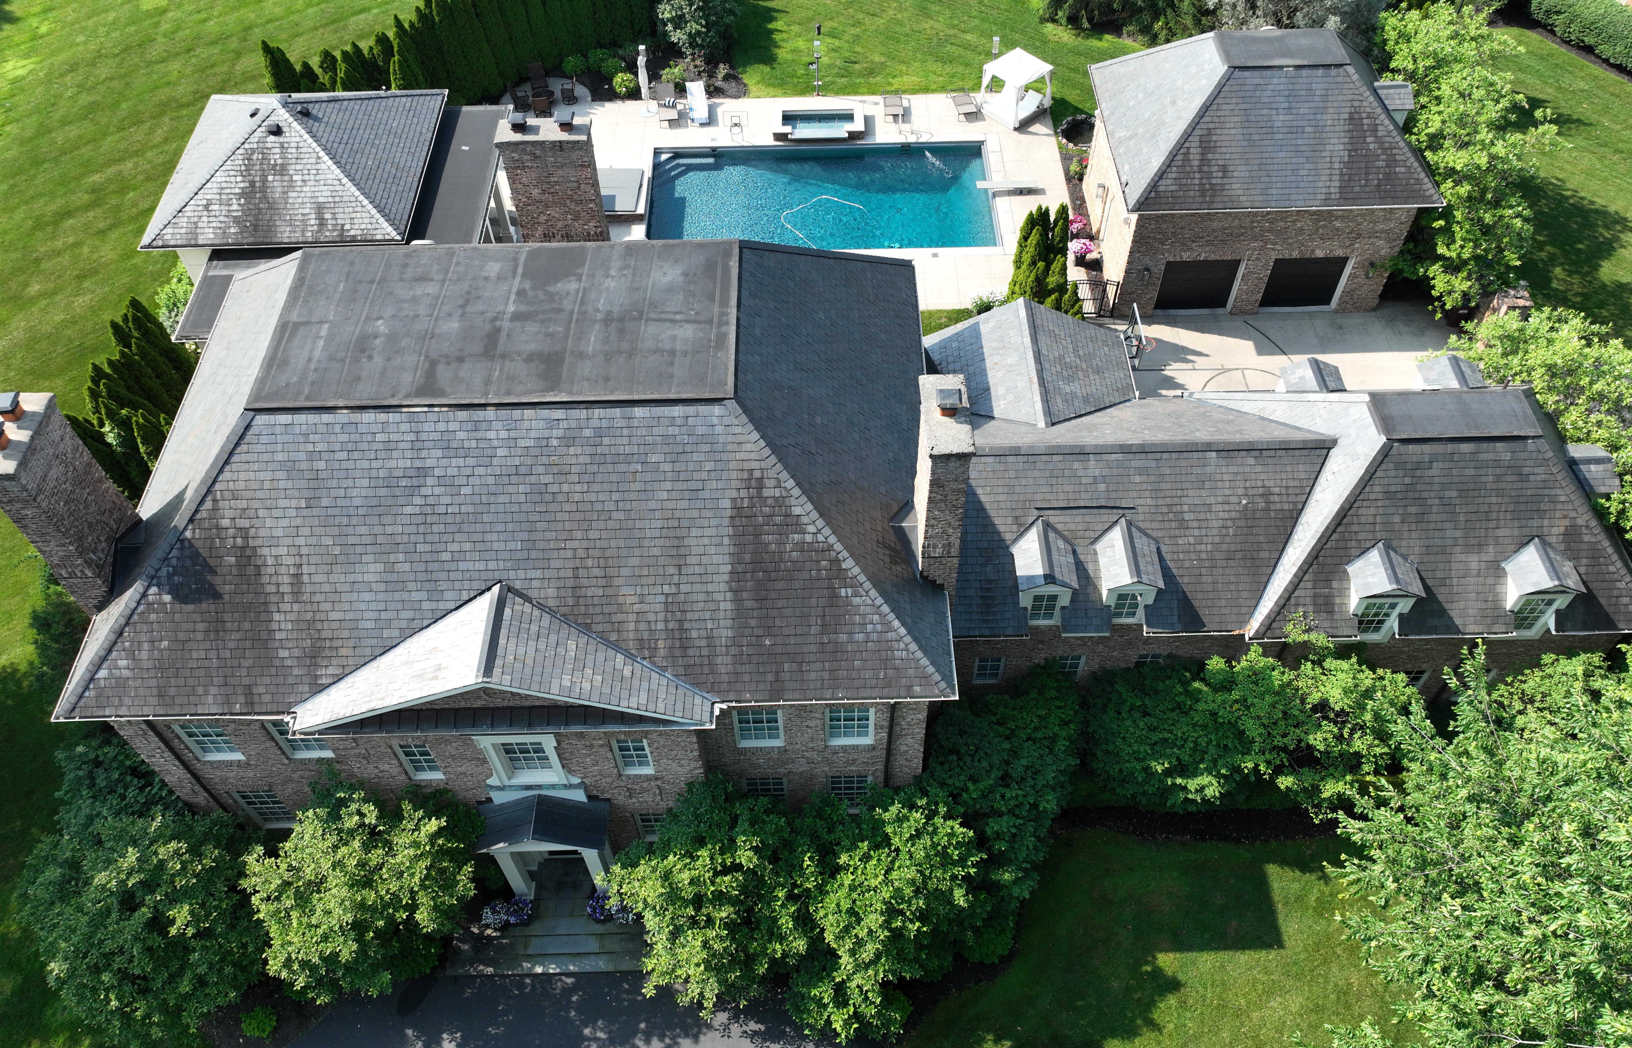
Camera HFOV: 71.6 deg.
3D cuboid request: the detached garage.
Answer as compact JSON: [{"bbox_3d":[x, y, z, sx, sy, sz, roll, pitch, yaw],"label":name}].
[{"bbox_3d":[14.290,-12.309,37.586,9.750,7.500,8.350,-1,51,-1],"label":"detached garage"}]

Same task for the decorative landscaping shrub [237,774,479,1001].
[{"bbox_3d":[-9.249,7.604,23.413,4.400,4.900,4.200,-1,51,-1],"label":"decorative landscaping shrub"}]

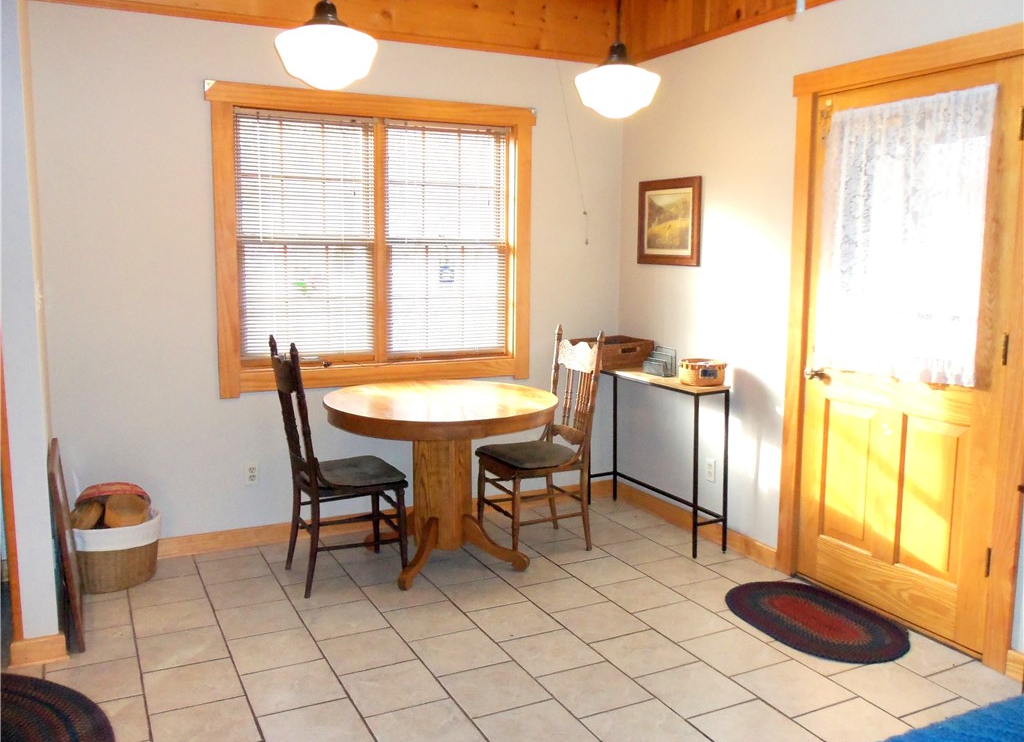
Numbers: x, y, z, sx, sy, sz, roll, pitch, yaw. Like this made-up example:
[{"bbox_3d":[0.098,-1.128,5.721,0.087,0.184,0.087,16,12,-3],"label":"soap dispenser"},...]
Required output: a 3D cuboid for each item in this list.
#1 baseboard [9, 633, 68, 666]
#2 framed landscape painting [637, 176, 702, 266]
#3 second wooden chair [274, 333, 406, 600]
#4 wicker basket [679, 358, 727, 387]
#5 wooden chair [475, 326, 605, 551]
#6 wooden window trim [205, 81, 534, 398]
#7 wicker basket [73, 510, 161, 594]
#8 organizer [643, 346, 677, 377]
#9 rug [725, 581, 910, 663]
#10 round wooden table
[{"bbox_3d":[-1.641,0.967,2.875,0.172,0.089,0.025,-3,9,-27],"label":"baseboard"},{"bbox_3d":[0.843,-0.803,4.478,0.024,0.451,0.524,-3,9,-27],"label":"framed landscape painting"},{"bbox_3d":[-0.756,0.378,3.660,0.522,1.072,0.423,-4,9,-31],"label":"second wooden chair"},{"bbox_3d":[0.955,0.006,4.159,0.190,0.110,0.197,0,8,-3],"label":"wicker basket"},{"bbox_3d":[0.130,0.329,4.100,0.508,1.072,0.423,-3,8,-23],"label":"wooden chair"},{"bbox_3d":[-0.644,-0.633,4.204,1.661,1.431,0.077,-3,9,-27],"label":"wooden window trim"},{"bbox_3d":[-1.751,0.767,3.627,0.389,0.289,0.389,-3,9,-27],"label":"wicker basket"},{"bbox_3d":[0.796,-0.058,4.489,0.099,0.141,0.226,-3,9,-27],"label":"organizer"},{"bbox_3d":[1.219,0.981,3.320,0.513,0.014,0.753,-3,9,-27],"label":"rug"},{"bbox_3d":[-0.325,0.505,3.862,1.121,0.775,1.121,1,8,0],"label":"round wooden table"}]

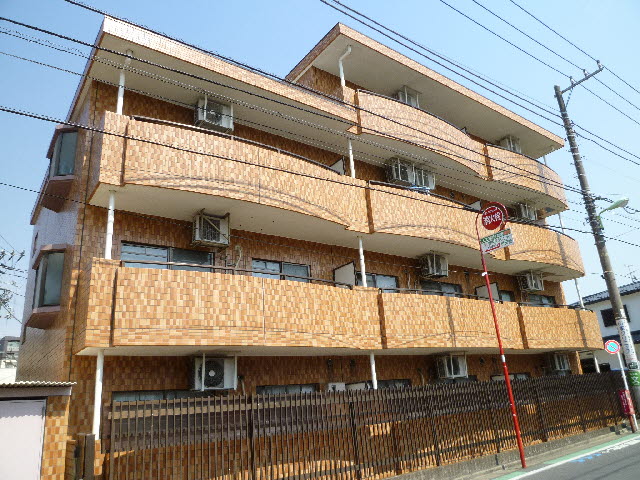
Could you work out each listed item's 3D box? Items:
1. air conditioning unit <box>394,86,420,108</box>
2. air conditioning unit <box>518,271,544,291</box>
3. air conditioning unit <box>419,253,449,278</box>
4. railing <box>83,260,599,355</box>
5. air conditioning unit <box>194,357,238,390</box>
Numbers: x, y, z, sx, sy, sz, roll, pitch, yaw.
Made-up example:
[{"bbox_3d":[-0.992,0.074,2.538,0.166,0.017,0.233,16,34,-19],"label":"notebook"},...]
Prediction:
[{"bbox_3d":[2.648,-4.151,14.268,0.770,0.530,0.280,9,-23,-35],"label":"air conditioning unit"},{"bbox_3d":[7.079,1.450,15.514,0.800,0.530,0.290,9,-23,-35],"label":"air conditioning unit"},{"bbox_3d":[3.137,0.755,12.745,0.750,0.540,0.290,9,-23,-35],"label":"air conditioning unit"},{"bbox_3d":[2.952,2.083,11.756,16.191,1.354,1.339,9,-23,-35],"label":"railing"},{"bbox_3d":[-1.903,2.384,8.222,0.765,0.530,0.280,9,-23,-35],"label":"air conditioning unit"}]

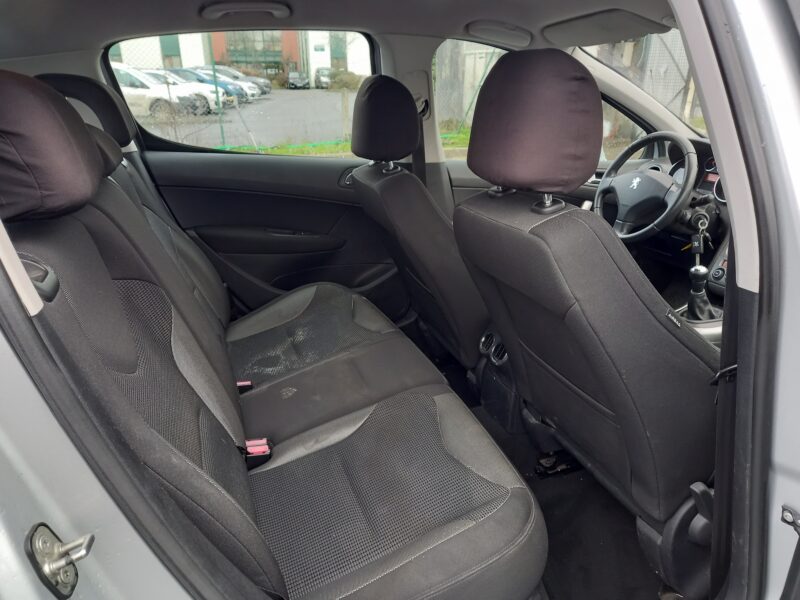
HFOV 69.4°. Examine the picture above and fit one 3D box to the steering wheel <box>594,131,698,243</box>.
[{"bbox_3d":[0.794,-0.359,1.878,0.100,0.385,0.385,18,13,-26],"label":"steering wheel"}]

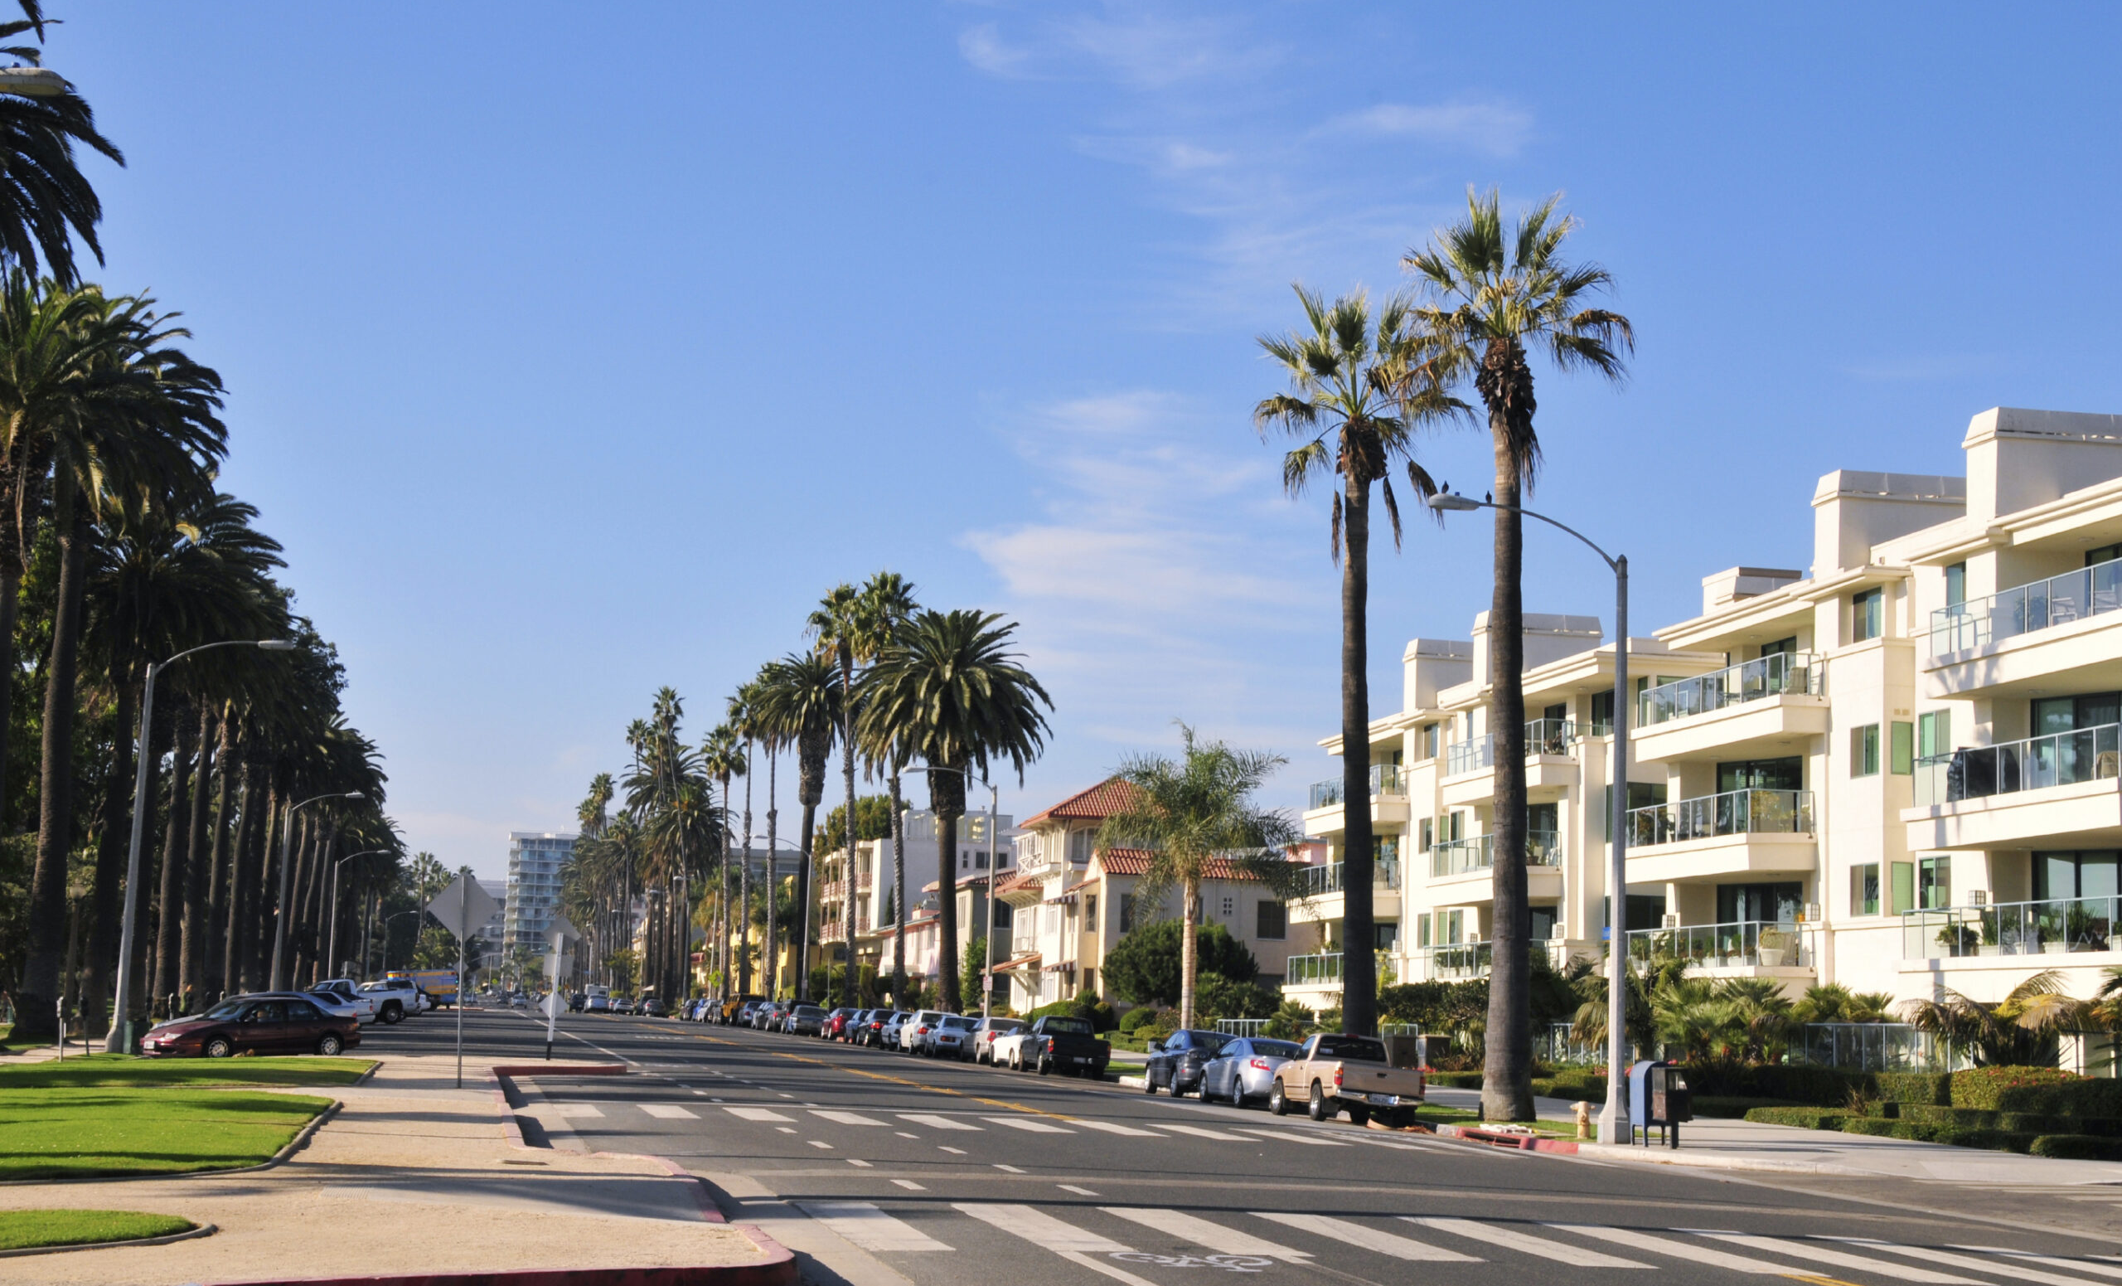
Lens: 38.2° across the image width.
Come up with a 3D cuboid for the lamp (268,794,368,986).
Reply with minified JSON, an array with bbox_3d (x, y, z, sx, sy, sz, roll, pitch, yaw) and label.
[{"bbox_3d":[-31.974,11.320,131.879,3.440,9.940,0.450,3,-7,-11],"label":"lamp"}]

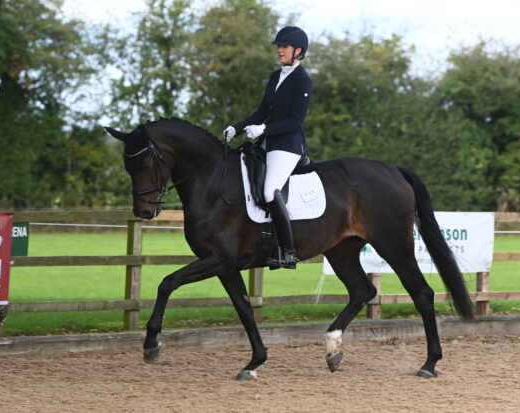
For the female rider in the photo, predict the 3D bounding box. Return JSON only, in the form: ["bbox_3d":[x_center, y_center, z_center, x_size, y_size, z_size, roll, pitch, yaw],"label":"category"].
[{"bbox_3d":[0.040,-0.420,26.930,0.600,1.720,0.620,0,0,-28],"label":"female rider"}]

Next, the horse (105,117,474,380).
[{"bbox_3d":[0.240,0.307,27.000,2.820,1.860,0.650,0,0,-25],"label":"horse"}]

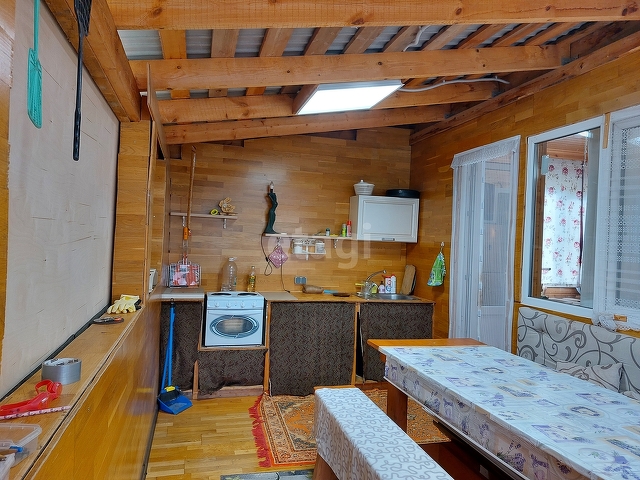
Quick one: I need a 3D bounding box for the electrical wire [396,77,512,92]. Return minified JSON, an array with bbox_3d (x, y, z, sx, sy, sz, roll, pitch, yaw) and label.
[{"bbox_3d":[1.035,-1.173,3.371,0.960,0.090,0.050,-11,3,-15],"label":"electrical wire"}]

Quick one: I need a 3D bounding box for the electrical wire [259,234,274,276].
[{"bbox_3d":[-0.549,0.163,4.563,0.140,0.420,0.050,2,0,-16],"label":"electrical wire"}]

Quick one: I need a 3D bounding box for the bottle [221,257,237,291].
[{"bbox_3d":[-0.932,0.369,4.548,0.155,0.358,0.155,3,0,-16],"label":"bottle"}]

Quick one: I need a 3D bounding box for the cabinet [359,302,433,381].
[{"bbox_3d":[0.658,1.051,4.772,0.822,0.868,0.620,3,0,-16],"label":"cabinet"}]

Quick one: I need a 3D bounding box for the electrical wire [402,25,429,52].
[{"bbox_3d":[0.570,-1.197,2.629,0.100,0.060,0.360,3,0,-16],"label":"electrical wire"}]

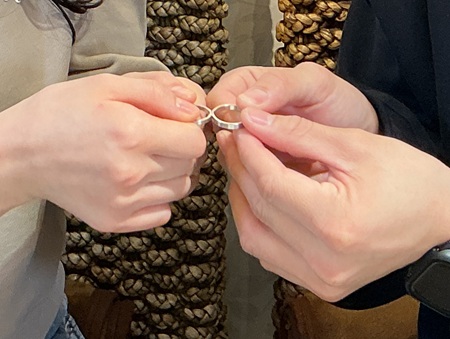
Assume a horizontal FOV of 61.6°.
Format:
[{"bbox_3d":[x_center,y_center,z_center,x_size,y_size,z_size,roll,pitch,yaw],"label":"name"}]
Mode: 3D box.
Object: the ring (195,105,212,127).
[{"bbox_3d":[-0.017,-0.032,0.223,0.019,0.003,0.019,2,40,-1],"label":"ring"}]

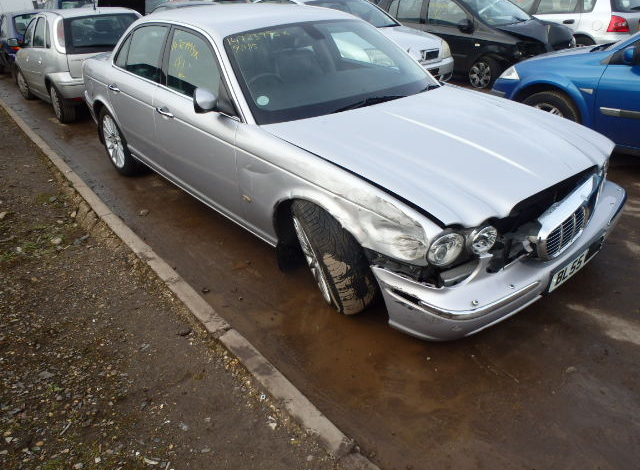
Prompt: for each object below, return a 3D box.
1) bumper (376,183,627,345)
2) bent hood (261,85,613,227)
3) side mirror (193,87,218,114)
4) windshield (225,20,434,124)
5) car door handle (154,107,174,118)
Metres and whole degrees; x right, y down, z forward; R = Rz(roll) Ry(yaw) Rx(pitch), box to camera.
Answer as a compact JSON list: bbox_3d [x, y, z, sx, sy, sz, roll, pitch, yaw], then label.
[{"bbox_3d":[1.086,0.052,2.608,1.820,0.380,0.520,-21,31,-33],"label":"bumper"},{"bbox_3d":[0.691,-0.560,2.844,1.520,0.240,1.358,-21,37,-33],"label":"bent hood"},{"bbox_3d":[-0.619,-0.745,2.853,0.180,0.145,0.120,-21,31,-33],"label":"side mirror"},{"bbox_3d":[0.103,-1.137,3.372,1.548,0.166,0.915,-21,64,-33],"label":"windshield"},{"bbox_3d":[-1.027,-0.808,3.443,0.060,0.055,0.210,-21,31,-33],"label":"car door handle"}]

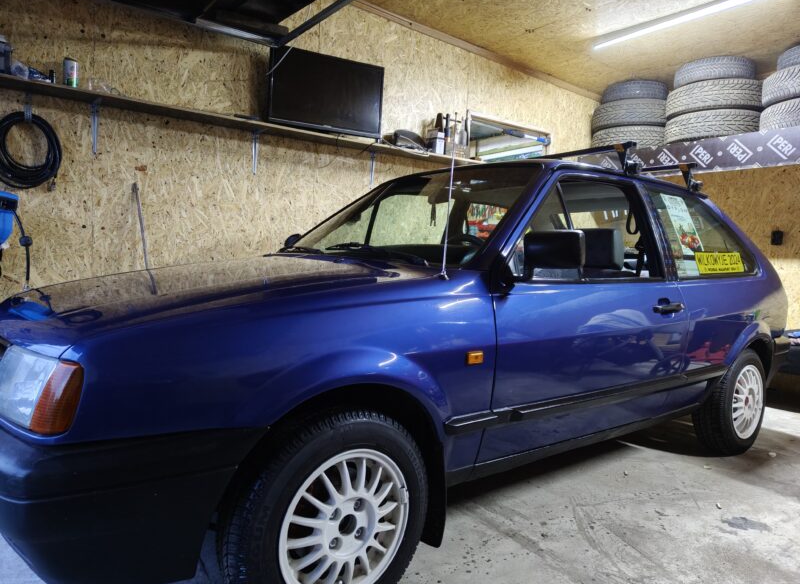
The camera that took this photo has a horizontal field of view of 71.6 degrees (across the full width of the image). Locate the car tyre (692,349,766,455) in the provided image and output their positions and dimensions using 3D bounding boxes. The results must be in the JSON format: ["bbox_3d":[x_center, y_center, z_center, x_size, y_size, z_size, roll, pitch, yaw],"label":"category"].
[{"bbox_3d":[1.684,0.543,2.819,0.530,0.530,0.170,-1,3,-37],"label":"car tyre"}]

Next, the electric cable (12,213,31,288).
[{"bbox_3d":[-1.716,-0.188,2.515,0.082,0.371,0.050,0,5,-35],"label":"electric cable"}]

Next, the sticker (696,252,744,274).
[{"bbox_3d":[1.472,-0.133,2.544,0.466,0.095,0.005,-1,-11,-37],"label":"sticker"}]

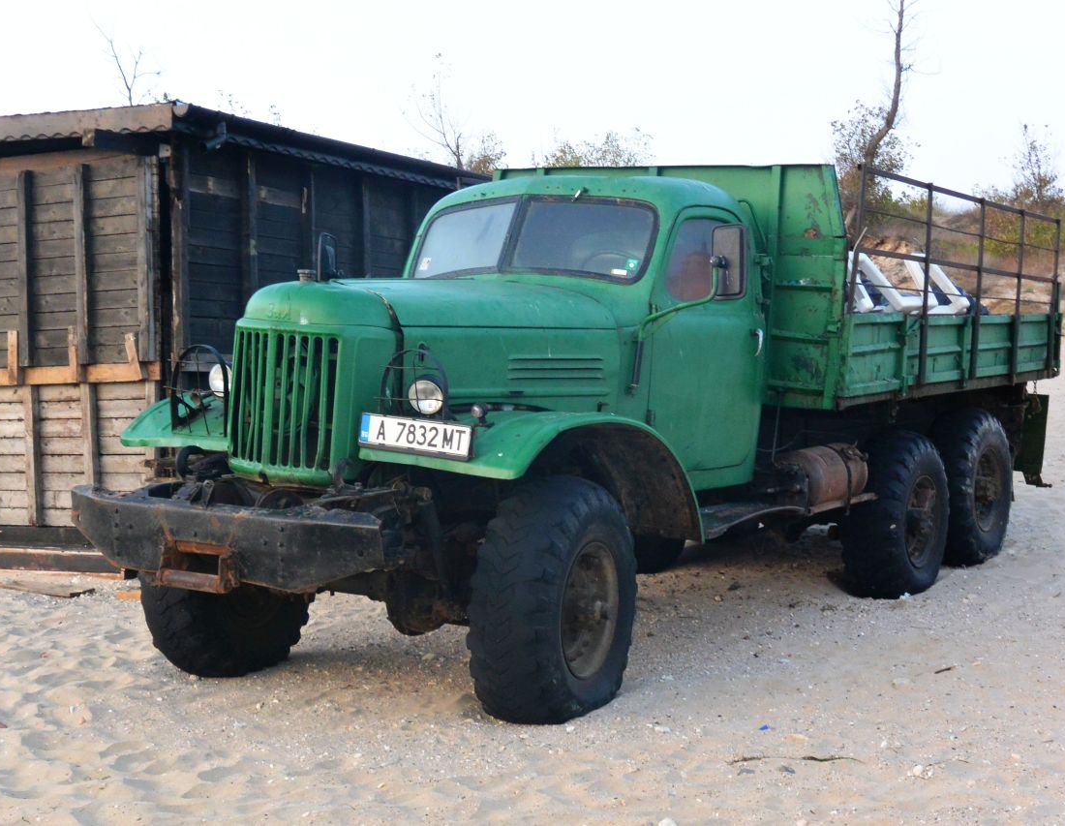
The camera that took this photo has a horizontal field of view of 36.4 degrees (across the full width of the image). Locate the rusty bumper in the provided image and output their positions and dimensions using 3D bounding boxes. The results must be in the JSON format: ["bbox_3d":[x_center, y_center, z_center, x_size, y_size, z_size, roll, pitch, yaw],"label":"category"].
[{"bbox_3d":[-1.156,0.482,6.124,1.633,0.272,0.242,5,6,34],"label":"rusty bumper"}]

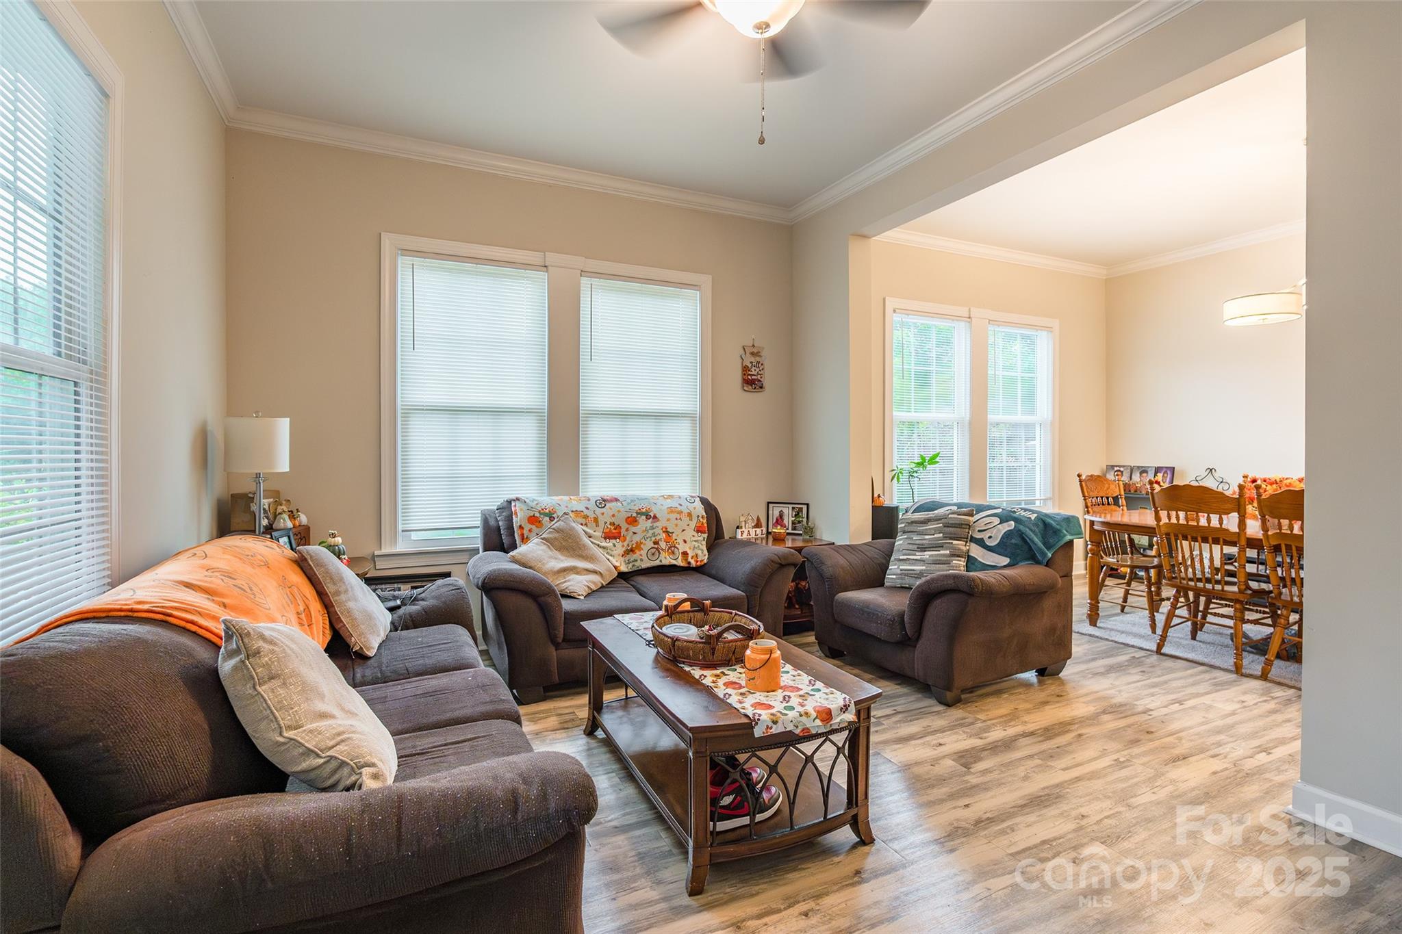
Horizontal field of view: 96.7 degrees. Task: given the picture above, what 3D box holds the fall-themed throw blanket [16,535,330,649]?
[{"bbox_3d":[-1.247,0.421,1.556,0.492,0.384,0.936,-1,1,-25],"label":"fall-themed throw blanket"}]

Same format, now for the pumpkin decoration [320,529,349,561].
[{"bbox_3d":[-1.952,0.432,3.320,0.138,0.166,0.126,-1,1,-25],"label":"pumpkin decoration"}]

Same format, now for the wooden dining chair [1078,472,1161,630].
[{"bbox_3d":[3.216,0.592,4.580,0.492,1.062,0.612,-1,1,-25],"label":"wooden dining chair"}]

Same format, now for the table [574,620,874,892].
[{"bbox_3d":[0.015,0.937,2.383,0.668,0.450,1.242,-1,1,-25],"label":"table"}]

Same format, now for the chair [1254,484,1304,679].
[{"bbox_3d":[3.312,0.613,3.248,0.594,1.062,0.492,-1,1,-25],"label":"chair"}]

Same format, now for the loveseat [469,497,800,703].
[{"bbox_3d":[-0.393,0.662,3.701,1.836,0.960,0.948,-1,1,-25],"label":"loveseat"}]

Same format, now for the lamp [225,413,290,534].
[{"bbox_3d":[-2.151,0.120,3.024,0.258,0.775,0.258,-1,1,-25],"label":"lamp"}]

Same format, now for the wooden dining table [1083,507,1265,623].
[{"bbox_3d":[3.512,0.753,3.807,1.176,0.763,2.220,-1,1,-25],"label":"wooden dining table"}]

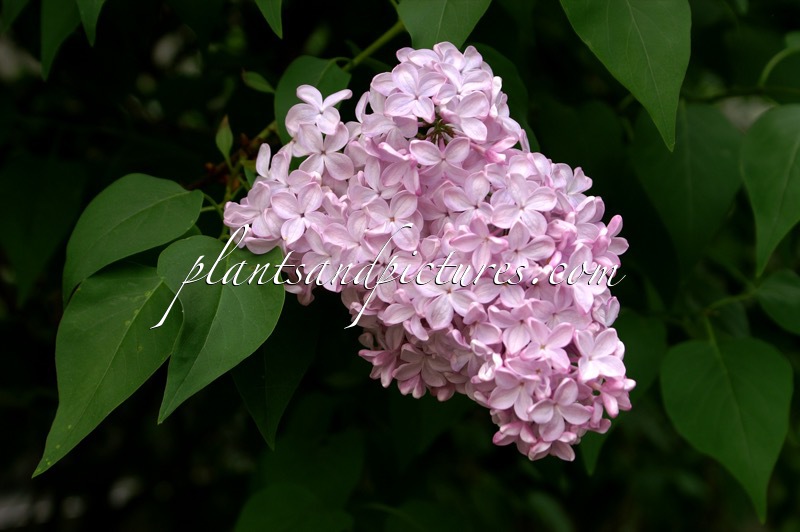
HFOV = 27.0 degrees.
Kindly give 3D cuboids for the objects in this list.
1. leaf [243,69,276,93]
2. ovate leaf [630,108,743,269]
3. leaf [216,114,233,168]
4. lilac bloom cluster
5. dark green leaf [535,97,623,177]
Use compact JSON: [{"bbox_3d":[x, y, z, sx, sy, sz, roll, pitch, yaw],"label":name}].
[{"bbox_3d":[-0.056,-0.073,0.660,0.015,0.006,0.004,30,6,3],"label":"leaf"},{"bbox_3d":[0.127,-0.035,0.740,0.050,0.077,0.013,-2,-6,5],"label":"ovate leaf"},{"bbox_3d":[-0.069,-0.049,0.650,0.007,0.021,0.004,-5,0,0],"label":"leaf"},{"bbox_3d":[0.021,-0.004,0.620,0.112,0.167,0.098,-42,-6,-4],"label":"lilac bloom cluster"},{"bbox_3d":[0.082,-0.050,0.760,0.042,0.056,0.013,0,-6,0],"label":"dark green leaf"}]

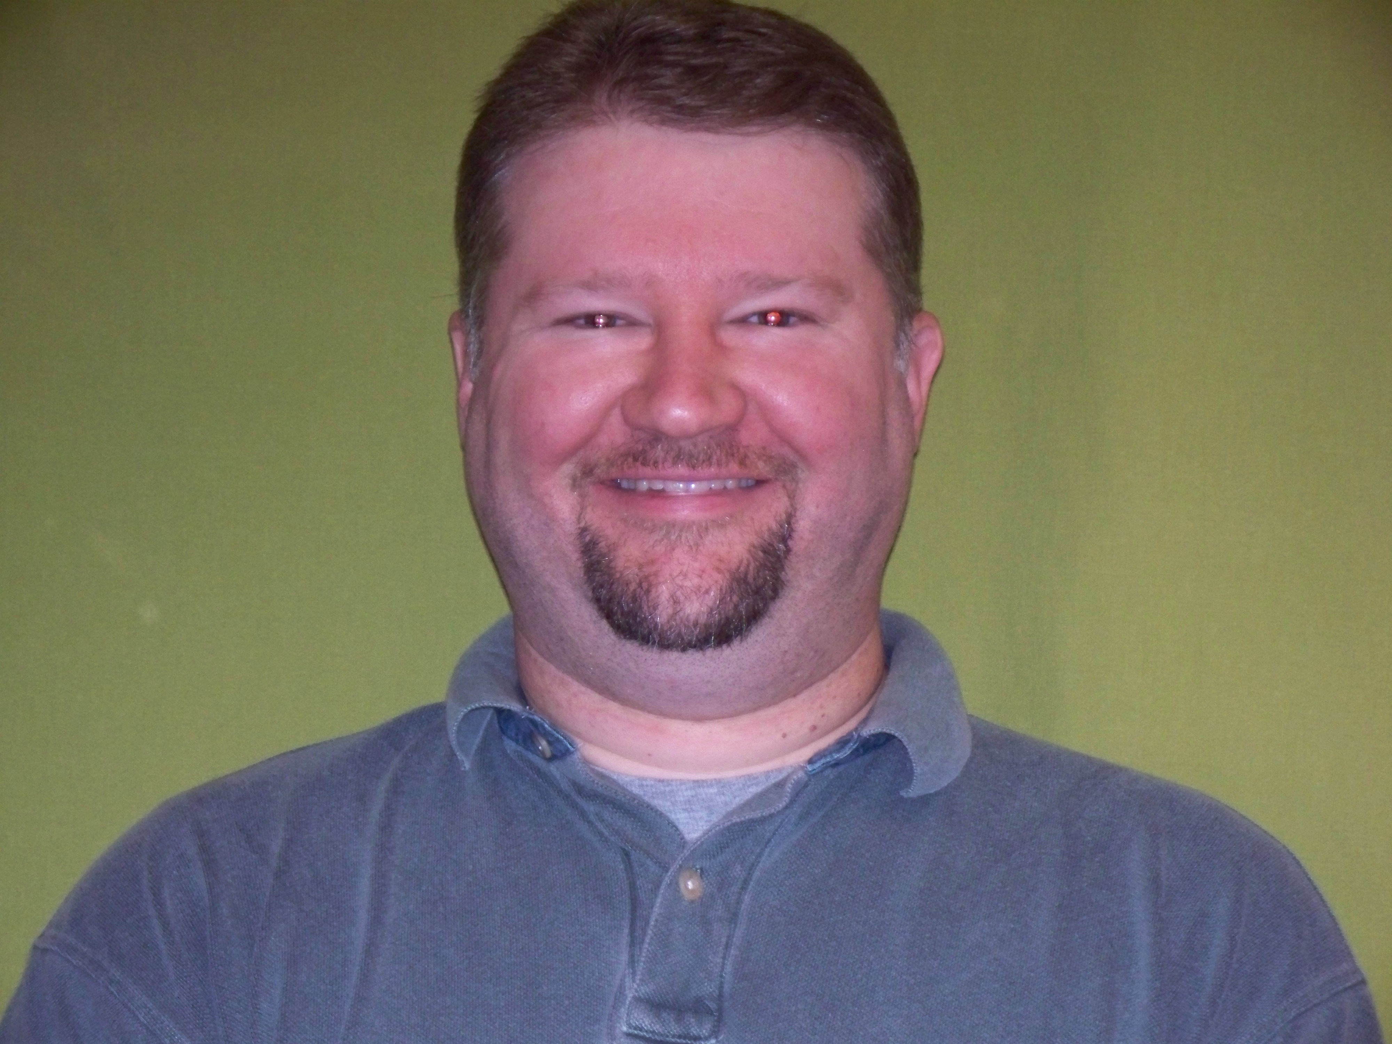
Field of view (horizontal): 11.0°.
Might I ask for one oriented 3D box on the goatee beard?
[{"bbox_3d":[-0.004,0.022,2.690,0.080,0.054,0.040,0,0,3],"label":"goatee beard"}]

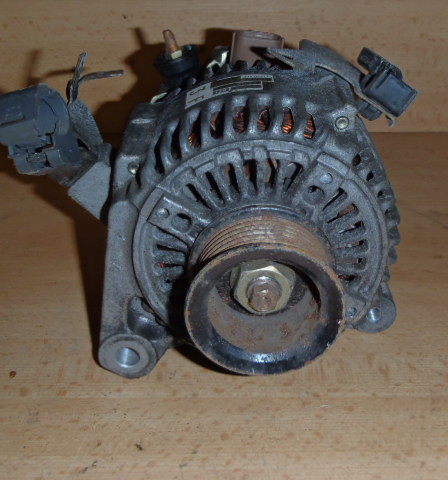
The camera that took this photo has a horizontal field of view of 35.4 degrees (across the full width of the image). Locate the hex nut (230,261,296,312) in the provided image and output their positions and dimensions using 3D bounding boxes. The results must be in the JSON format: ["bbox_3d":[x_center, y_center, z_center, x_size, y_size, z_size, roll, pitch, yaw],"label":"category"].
[{"bbox_3d":[0.016,0.018,0.291,0.028,0.028,0.011,0,31,0],"label":"hex nut"}]

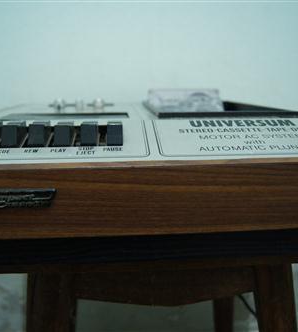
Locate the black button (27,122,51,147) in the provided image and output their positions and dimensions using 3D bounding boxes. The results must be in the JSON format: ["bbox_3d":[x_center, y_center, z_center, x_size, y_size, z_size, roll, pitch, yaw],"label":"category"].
[{"bbox_3d":[-0.090,-0.026,0.309,0.012,0.019,0.021,-1,13,-4],"label":"black button"}]

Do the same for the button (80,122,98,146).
[{"bbox_3d":[-0.049,-0.027,0.312,0.013,0.019,0.021,-1,13,-4],"label":"button"}]

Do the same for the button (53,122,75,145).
[{"bbox_3d":[-0.070,-0.026,0.310,0.012,0.019,0.021,-1,13,-4],"label":"button"}]

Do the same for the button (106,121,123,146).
[{"bbox_3d":[-0.028,-0.027,0.313,0.013,0.019,0.021,-1,13,-4],"label":"button"}]

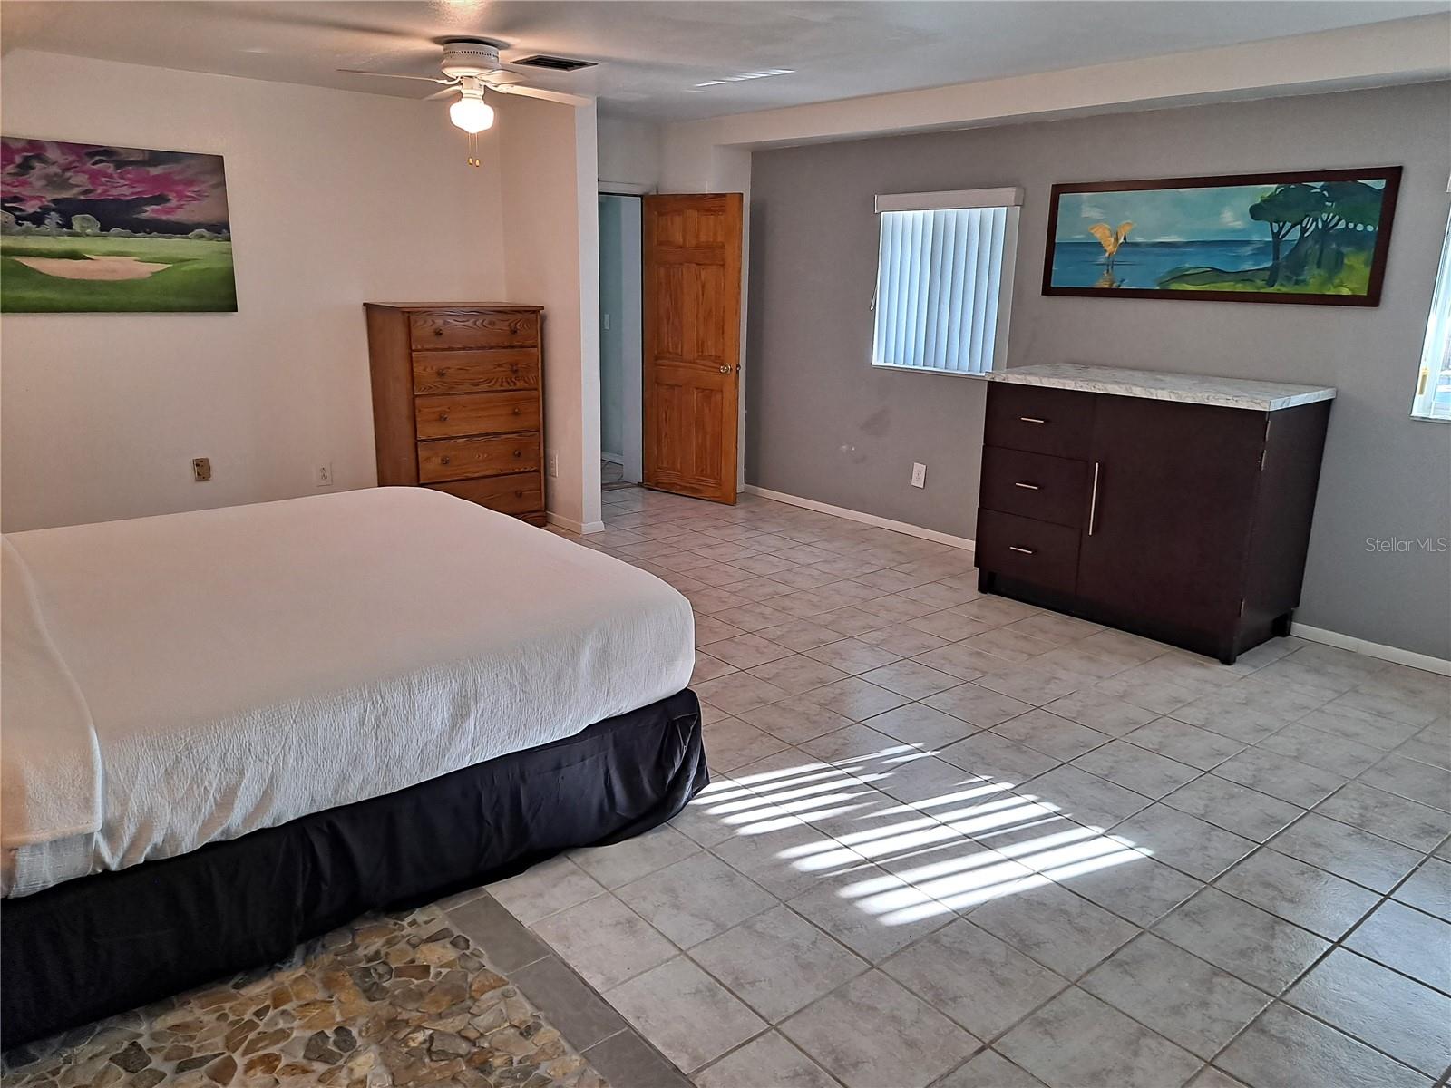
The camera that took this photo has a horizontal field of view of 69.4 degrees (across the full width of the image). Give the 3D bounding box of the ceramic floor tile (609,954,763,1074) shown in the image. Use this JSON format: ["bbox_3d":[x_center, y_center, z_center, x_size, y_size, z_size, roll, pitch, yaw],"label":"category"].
[{"bbox_3d":[-0.087,0.998,2.230,0.226,0.010,0.305,-11,19,-38],"label":"ceramic floor tile"}]

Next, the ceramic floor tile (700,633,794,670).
[{"bbox_3d":[0.088,0.456,4.457,0.314,0.010,0.314,-11,19,-38],"label":"ceramic floor tile"}]

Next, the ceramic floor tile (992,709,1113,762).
[{"bbox_3d":[1.139,0.670,3.651,0.306,0.010,0.306,-11,19,-38],"label":"ceramic floor tile"}]

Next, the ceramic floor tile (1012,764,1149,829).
[{"bbox_3d":[1.091,0.777,3.199,0.305,0.010,0.305,-11,19,-39],"label":"ceramic floor tile"}]

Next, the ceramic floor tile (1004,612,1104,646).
[{"bbox_3d":[1.471,0.393,4.717,0.306,0.010,0.306,-11,19,-38],"label":"ceramic floor tile"}]

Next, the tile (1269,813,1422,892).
[{"bbox_3d":[1.716,0.855,2.901,0.305,0.010,0.305,-11,19,-38],"label":"tile"}]

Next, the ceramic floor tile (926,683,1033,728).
[{"bbox_3d":[0.950,0.611,3.944,0.314,0.010,0.314,-11,19,-38],"label":"ceramic floor tile"}]

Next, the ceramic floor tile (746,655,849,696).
[{"bbox_3d":[0.287,0.511,4.092,0.305,0.010,0.305,-11,19,-38],"label":"ceramic floor tile"}]

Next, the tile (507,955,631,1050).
[{"bbox_3d":[-0.347,1.003,2.288,0.109,0.010,0.303,-11,19,-38],"label":"tile"}]

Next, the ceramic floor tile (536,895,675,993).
[{"bbox_3d":[-0.285,0.933,2.460,0.226,0.010,0.305,-11,19,-38],"label":"ceramic floor tile"}]

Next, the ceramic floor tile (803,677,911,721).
[{"bbox_3d":[0.486,0.576,3.861,0.305,0.010,0.305,-11,19,-38],"label":"ceramic floor tile"}]

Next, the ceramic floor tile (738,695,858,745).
[{"bbox_3d":[0.253,0.631,3.730,0.306,0.010,0.306,-11,19,-38],"label":"ceramic floor tile"}]

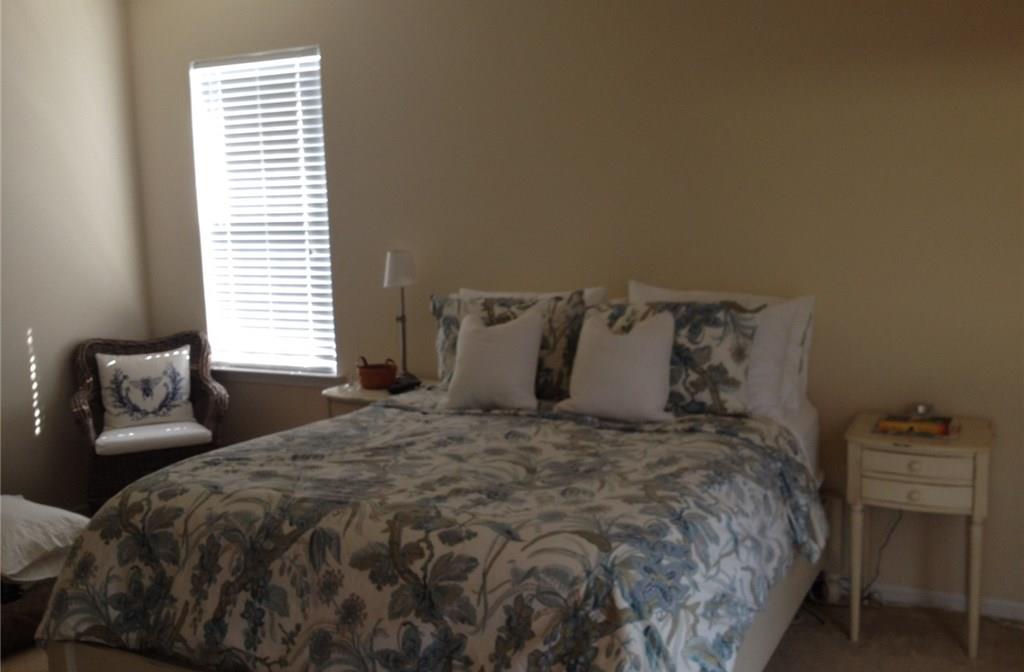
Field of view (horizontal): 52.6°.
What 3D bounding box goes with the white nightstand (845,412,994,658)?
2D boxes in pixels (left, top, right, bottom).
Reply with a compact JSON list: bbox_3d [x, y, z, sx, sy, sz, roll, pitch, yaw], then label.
[{"bbox_3d":[1.367,0.660,3.491,0.446,0.720,0.358,2,8,27],"label":"white nightstand"}]

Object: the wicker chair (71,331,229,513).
[{"bbox_3d":[-1.608,0.513,4.688,0.647,0.931,0.608,-5,7,-23],"label":"wicker chair"}]

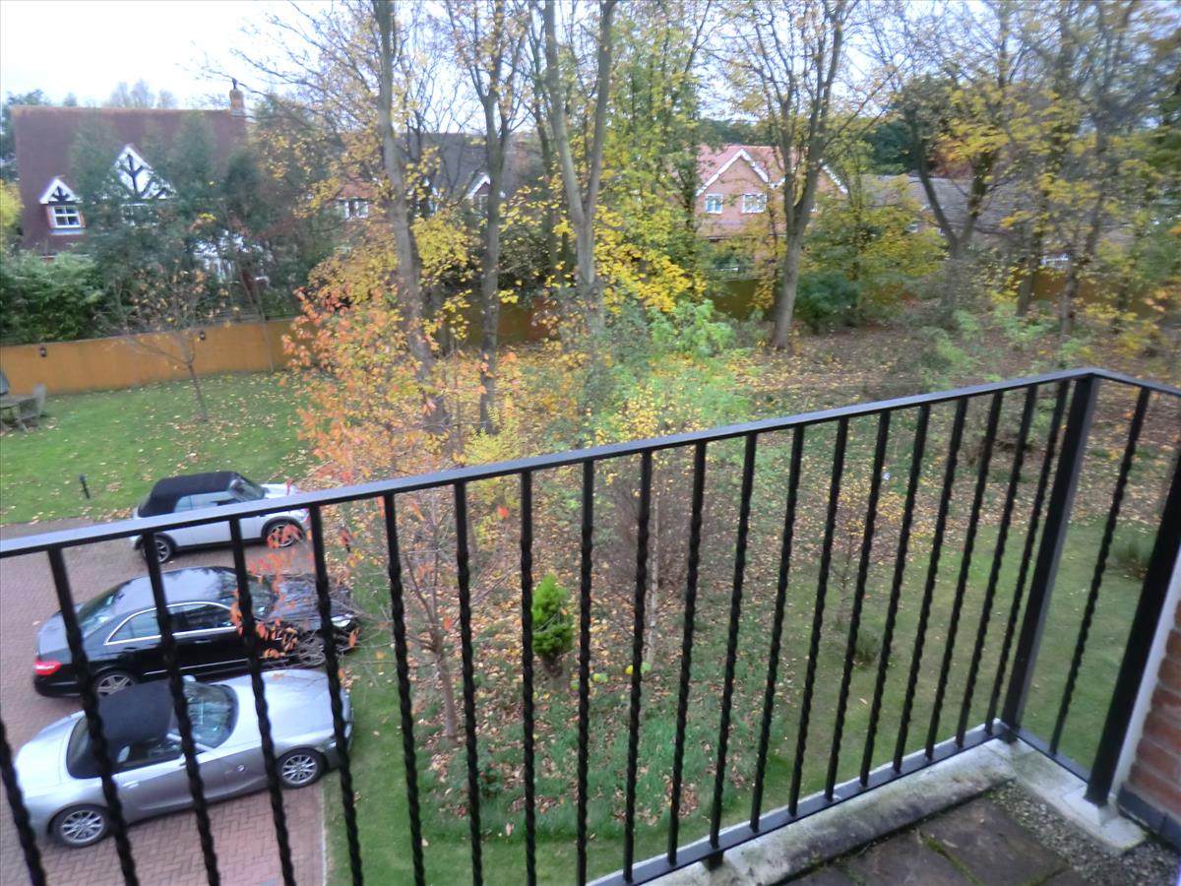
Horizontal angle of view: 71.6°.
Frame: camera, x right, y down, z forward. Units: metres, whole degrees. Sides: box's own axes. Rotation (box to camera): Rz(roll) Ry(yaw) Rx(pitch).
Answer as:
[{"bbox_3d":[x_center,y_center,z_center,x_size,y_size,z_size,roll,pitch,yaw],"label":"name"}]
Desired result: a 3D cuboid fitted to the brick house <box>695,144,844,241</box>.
[{"bbox_3d":[11.708,-16.315,56.848,10.047,8.249,8.500,2,20,3],"label":"brick house"}]

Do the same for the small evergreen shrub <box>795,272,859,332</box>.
[{"bbox_3d":[11.349,-6.909,39.381,3.000,2.541,2.700,6,21,15],"label":"small evergreen shrub"}]

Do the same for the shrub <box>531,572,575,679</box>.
[{"bbox_3d":[-0.601,2.883,12.990,0.680,1.966,0.660,0,20,-3],"label":"shrub"}]

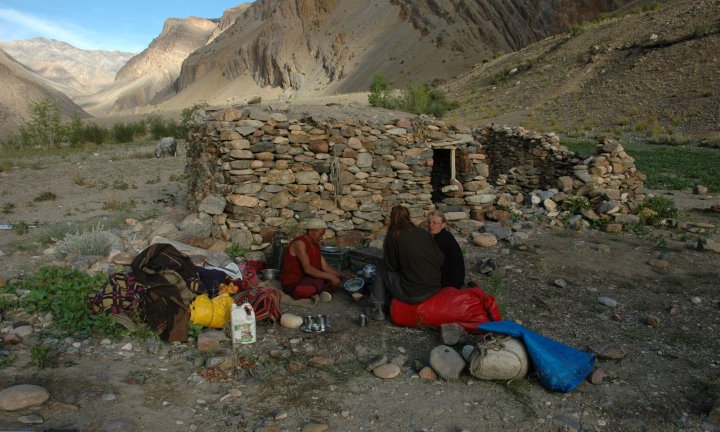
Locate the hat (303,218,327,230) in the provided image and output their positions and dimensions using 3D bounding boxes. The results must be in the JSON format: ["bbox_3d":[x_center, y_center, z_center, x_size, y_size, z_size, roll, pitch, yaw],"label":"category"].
[{"bbox_3d":[-0.434,0.080,5.100,0.240,0.100,0.200,4,11,21],"label":"hat"}]

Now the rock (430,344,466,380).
[{"bbox_3d":[0.561,0.937,3.465,0.215,0.200,0.170,2,10,10],"label":"rock"}]

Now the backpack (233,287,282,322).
[{"bbox_3d":[-0.872,0.760,4.762,0.400,0.260,0.320,-1,10,-6],"label":"backpack"}]

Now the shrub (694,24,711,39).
[{"bbox_3d":[39.324,-21.183,62.000,1.800,1.350,1.600,6,12,32],"label":"shrub"}]

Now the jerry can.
[{"bbox_3d":[-0.857,0.794,3.989,0.180,0.300,0.120,-3,10,-15],"label":"jerry can"}]

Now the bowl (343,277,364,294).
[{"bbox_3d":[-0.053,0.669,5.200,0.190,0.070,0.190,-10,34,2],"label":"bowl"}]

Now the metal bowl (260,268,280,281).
[{"bbox_3d":[-0.912,0.601,5.500,0.205,0.085,0.205,-2,10,-10],"label":"metal bowl"}]

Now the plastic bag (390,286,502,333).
[{"bbox_3d":[0.750,0.773,4.662,0.940,0.270,0.440,0,10,3],"label":"plastic bag"}]

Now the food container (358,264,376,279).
[{"bbox_3d":[0.074,0.547,5.300,0.150,0.140,0.160,0,10,0],"label":"food container"}]

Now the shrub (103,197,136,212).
[{"bbox_3d":[-4.331,-0.189,9.724,0.620,0.260,0.500,-4,11,-24],"label":"shrub"}]

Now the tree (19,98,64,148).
[{"bbox_3d":[-22.413,-6.509,38.000,3.200,3.600,3.000,-6,11,-30],"label":"tree"}]

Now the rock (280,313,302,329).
[{"bbox_3d":[-0.547,0.839,4.314,0.175,0.100,0.130,-1,10,-7],"label":"rock"}]

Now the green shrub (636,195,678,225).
[{"bbox_3d":[5.074,-0.111,9.248,0.640,0.430,0.550,6,11,29],"label":"green shrub"}]

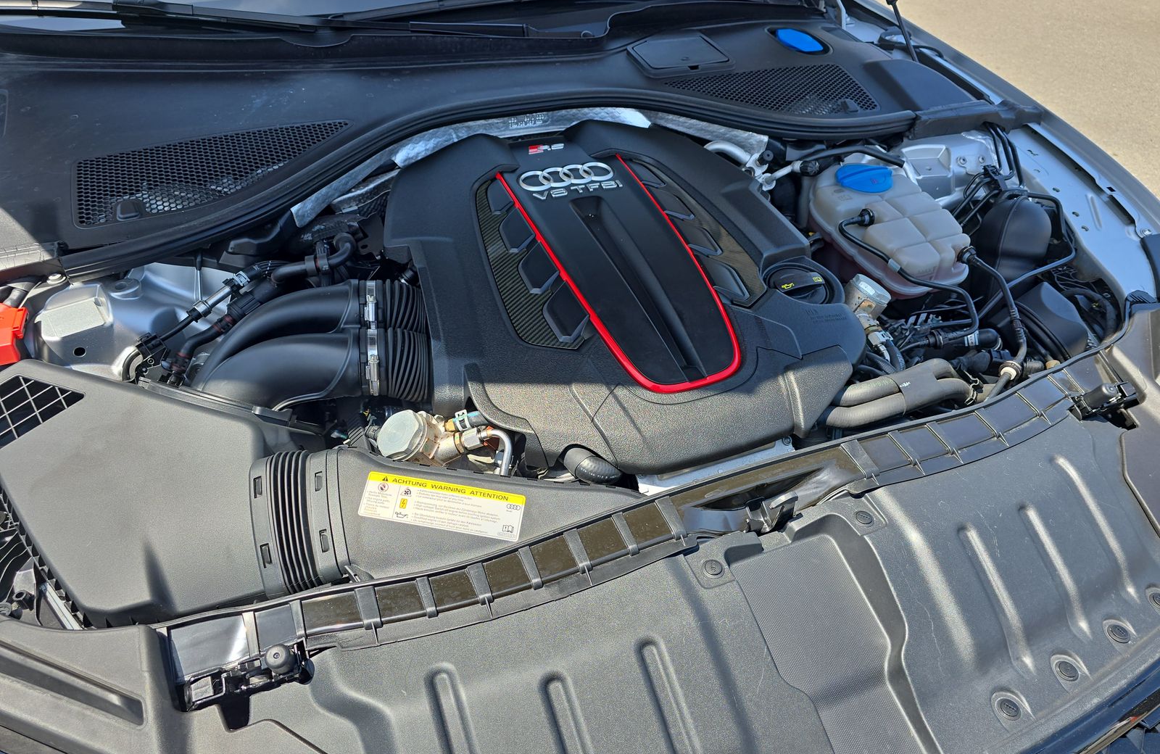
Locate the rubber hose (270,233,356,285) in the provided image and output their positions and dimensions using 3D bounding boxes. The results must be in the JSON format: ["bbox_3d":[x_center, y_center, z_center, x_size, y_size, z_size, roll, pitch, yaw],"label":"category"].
[{"bbox_3d":[-0.350,-0.161,1.016,0.120,0.045,0.060,-28,45,-32],"label":"rubber hose"}]

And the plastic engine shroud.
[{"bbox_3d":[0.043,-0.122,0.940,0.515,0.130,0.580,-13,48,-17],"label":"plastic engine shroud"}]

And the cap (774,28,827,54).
[{"bbox_3d":[0.379,-0.583,1.335,0.078,0.030,0.072,3,46,-3],"label":"cap"}]

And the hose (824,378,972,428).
[{"bbox_3d":[0.356,0.032,0.859,0.200,0.036,0.042,-13,39,-17],"label":"hose"}]

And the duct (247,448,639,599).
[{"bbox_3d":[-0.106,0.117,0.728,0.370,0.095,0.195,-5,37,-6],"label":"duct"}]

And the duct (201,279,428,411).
[{"bbox_3d":[-0.304,-0.033,0.898,0.280,0.095,0.215,-13,39,-17],"label":"duct"}]

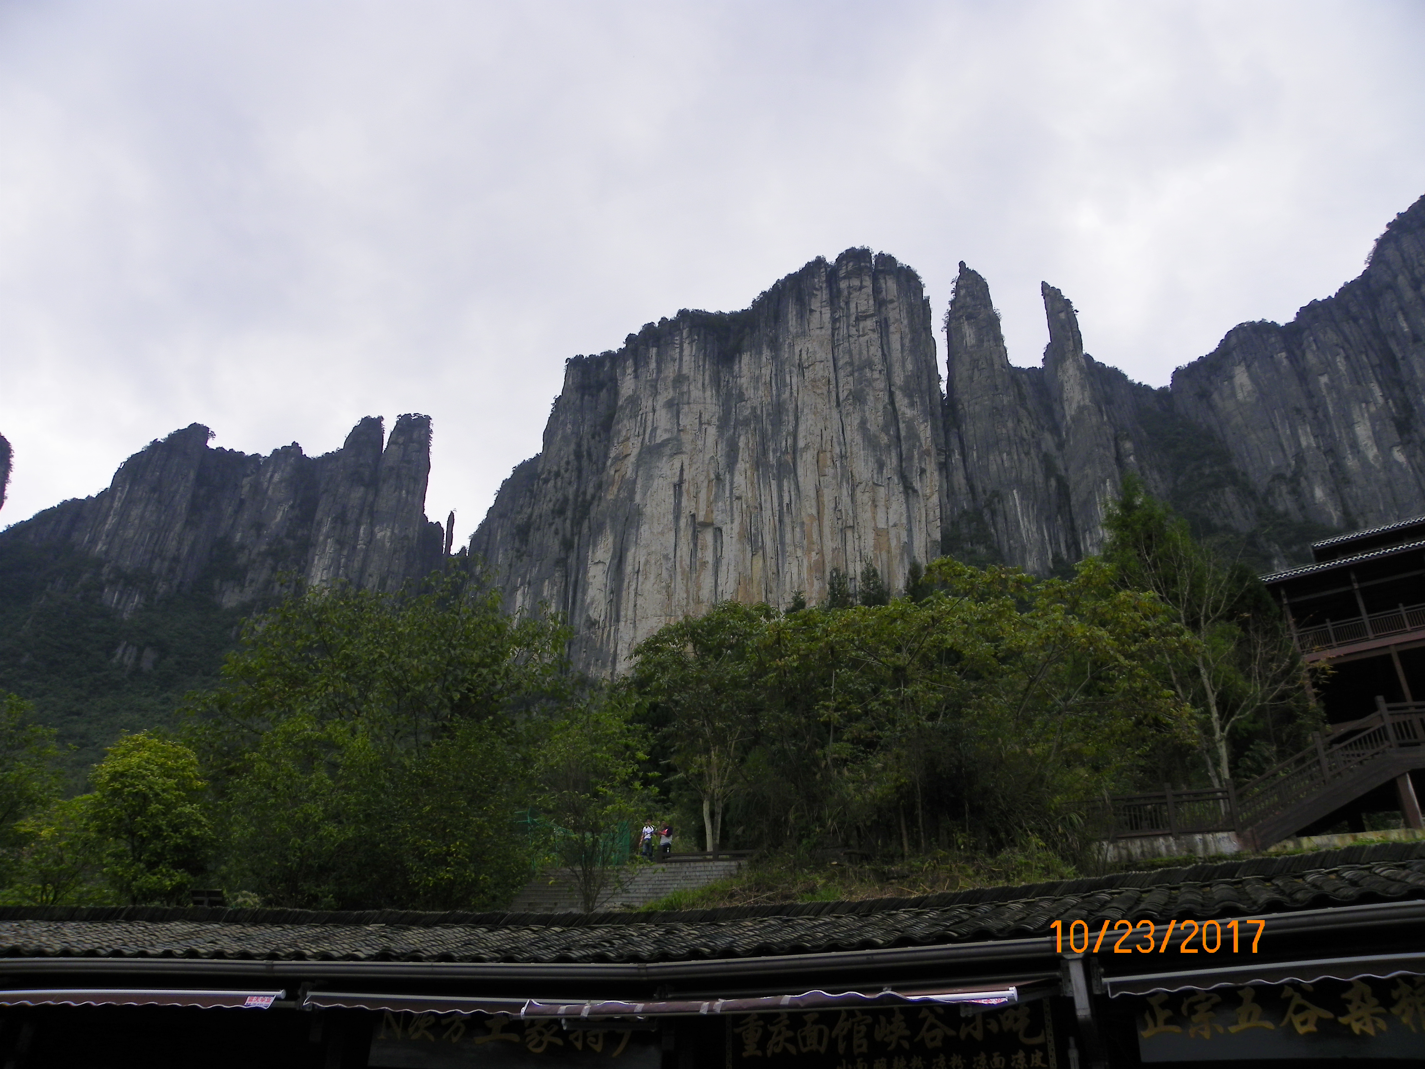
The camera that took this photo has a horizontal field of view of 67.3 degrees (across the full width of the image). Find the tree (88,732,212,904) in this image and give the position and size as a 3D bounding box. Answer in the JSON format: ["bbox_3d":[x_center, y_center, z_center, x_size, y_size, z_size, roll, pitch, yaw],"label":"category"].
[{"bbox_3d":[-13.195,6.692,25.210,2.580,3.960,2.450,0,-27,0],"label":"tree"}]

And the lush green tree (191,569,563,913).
[{"bbox_3d":[-8.648,5.328,28.149,9.710,8.500,8.260,0,-27,0],"label":"lush green tree"}]

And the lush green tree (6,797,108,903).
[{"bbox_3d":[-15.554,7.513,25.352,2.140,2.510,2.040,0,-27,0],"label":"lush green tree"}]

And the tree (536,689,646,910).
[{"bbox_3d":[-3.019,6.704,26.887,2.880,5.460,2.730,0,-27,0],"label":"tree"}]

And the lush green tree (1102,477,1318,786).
[{"bbox_3d":[13.787,2.842,29.977,5.500,9.400,4.950,0,-27,0],"label":"lush green tree"}]

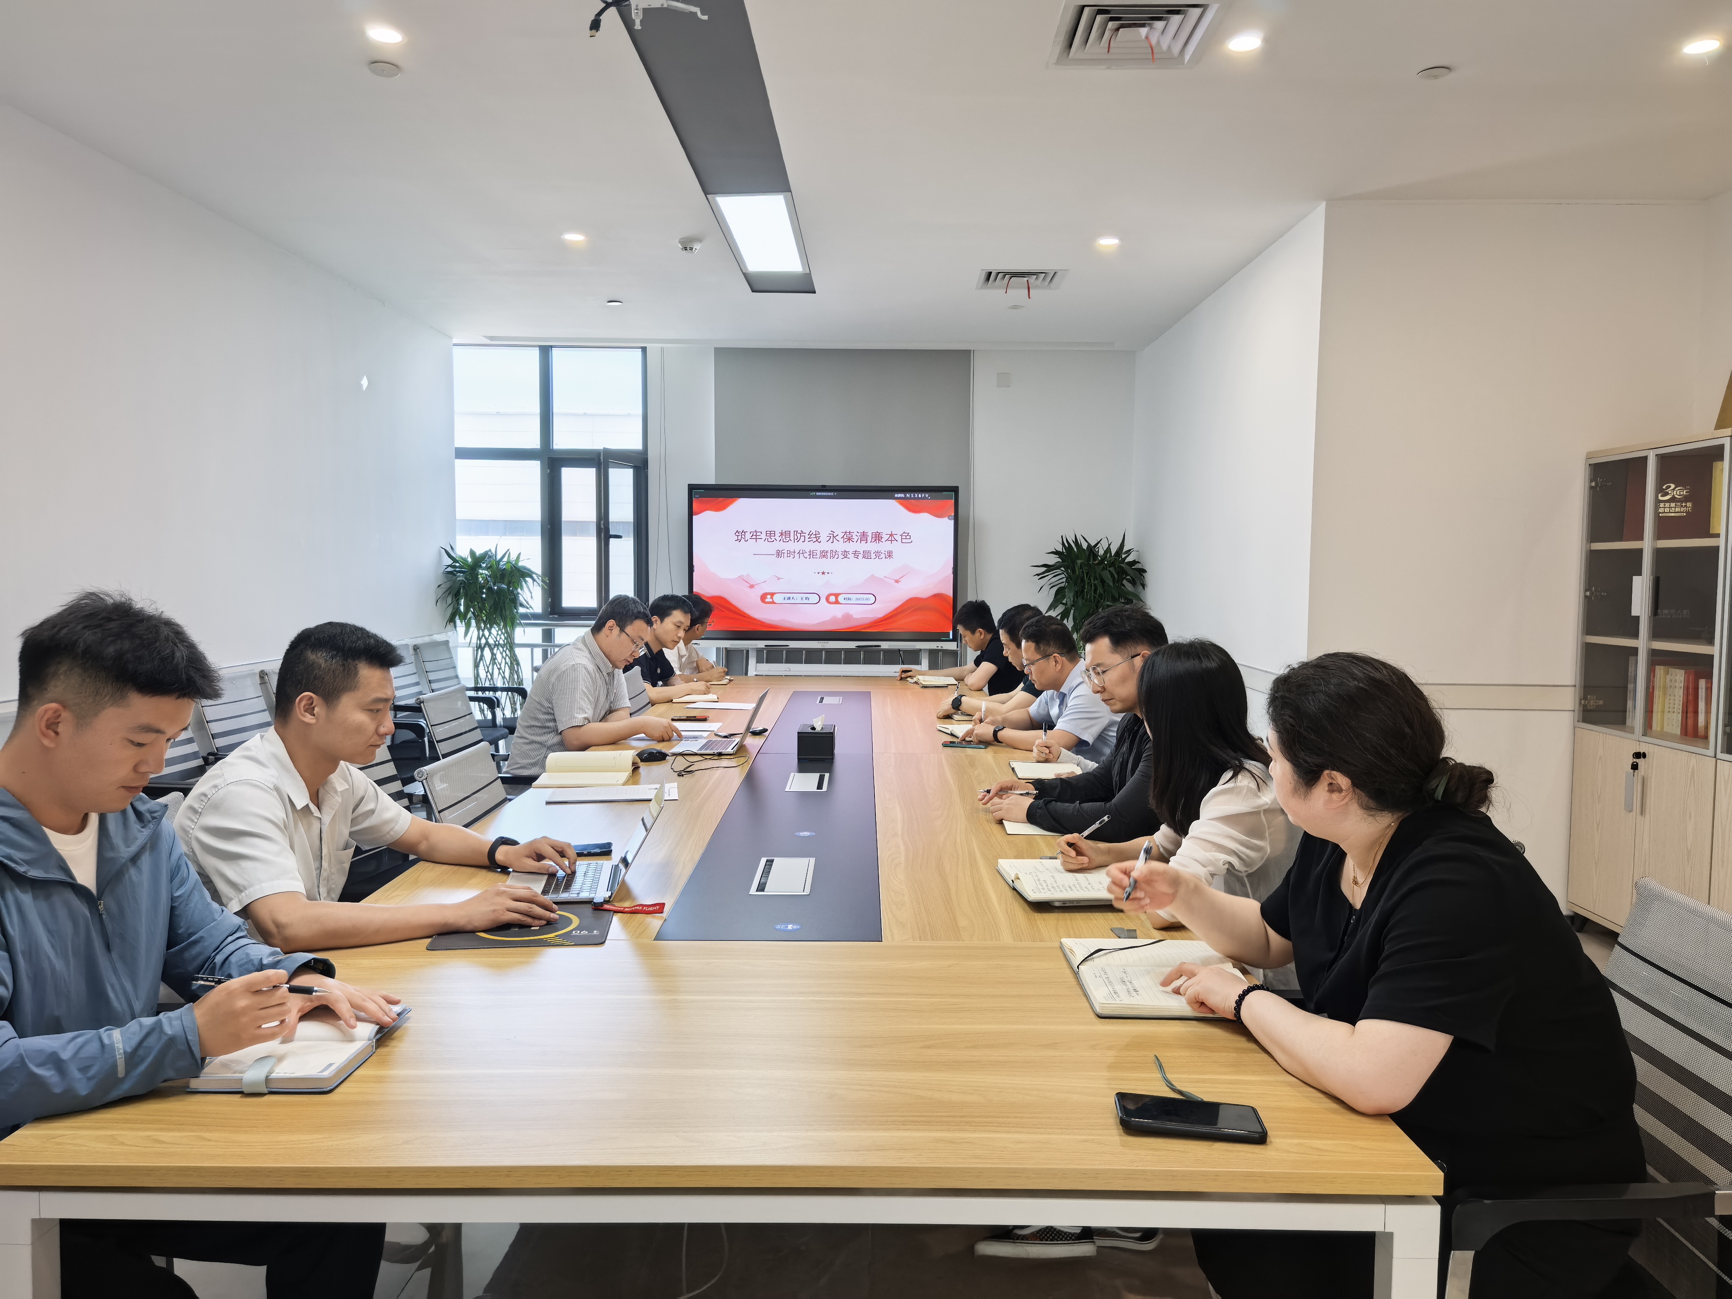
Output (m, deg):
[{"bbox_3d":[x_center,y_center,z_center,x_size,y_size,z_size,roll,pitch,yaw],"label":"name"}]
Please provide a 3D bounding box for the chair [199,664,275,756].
[{"bbox_3d":[-2.288,0.582,4.838,0.600,0.960,0.560,0,4,3],"label":"chair"}]

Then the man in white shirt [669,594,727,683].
[{"bbox_3d":[-1.012,0.297,6.464,0.680,1.210,0.580,1,4,5],"label":"man in white shirt"}]

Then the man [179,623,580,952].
[{"bbox_3d":[-0.980,0.576,2.333,0.780,1.290,0.660,1,4,5],"label":"man"}]

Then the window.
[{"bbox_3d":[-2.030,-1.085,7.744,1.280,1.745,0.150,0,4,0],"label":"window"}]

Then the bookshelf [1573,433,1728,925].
[{"bbox_3d":[2.940,0.203,4.247,0.395,1.850,0.775,0,4,0],"label":"bookshelf"}]

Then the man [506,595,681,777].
[{"bbox_3d":[-0.976,0.431,4.368,0.720,1.265,0.600,1,4,5],"label":"man"}]

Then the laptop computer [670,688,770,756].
[{"bbox_3d":[-0.522,0.254,4.315,0.330,0.205,0.310,1,4,4],"label":"laptop computer"}]

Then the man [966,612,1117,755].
[{"bbox_3d":[0.704,0.472,4.348,0.760,1.210,0.620,0,4,-5],"label":"man"}]

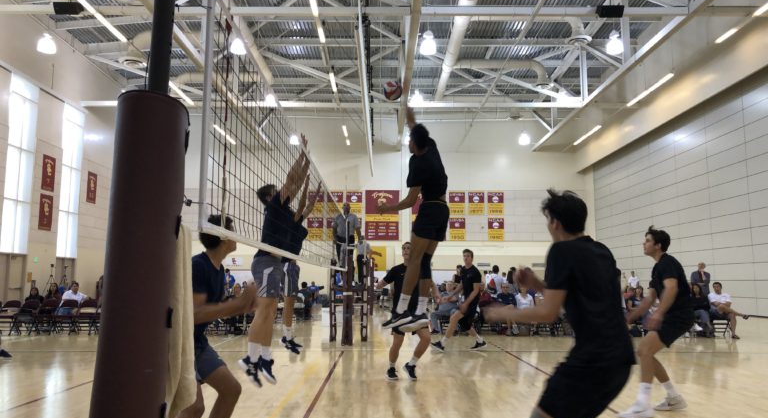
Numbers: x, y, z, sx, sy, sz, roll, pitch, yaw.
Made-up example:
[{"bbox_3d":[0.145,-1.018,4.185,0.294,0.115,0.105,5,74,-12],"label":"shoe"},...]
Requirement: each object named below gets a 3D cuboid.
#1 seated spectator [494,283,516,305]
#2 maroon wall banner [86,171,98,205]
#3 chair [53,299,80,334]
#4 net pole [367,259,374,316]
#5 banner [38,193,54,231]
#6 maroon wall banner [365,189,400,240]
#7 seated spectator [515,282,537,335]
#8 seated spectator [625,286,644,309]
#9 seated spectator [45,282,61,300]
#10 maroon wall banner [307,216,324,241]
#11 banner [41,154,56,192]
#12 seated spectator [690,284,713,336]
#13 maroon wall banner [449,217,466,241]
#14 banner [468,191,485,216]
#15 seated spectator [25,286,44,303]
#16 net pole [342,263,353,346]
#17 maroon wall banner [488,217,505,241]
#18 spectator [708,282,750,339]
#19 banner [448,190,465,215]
[{"bbox_3d":[3.015,2.435,15.179,0.520,1.235,0.820,0,-7,0],"label":"seated spectator"},{"bbox_3d":[-14.875,-1.056,31.697,0.030,1.540,1.030,0,-7,0],"label":"maroon wall banner"},{"bbox_3d":[-7.644,2.591,14.874,0.460,0.820,0.500,0,-7,0],"label":"chair"},{"bbox_3d":[-0.467,2.913,23.217,0.200,2.157,0.200,0,-7,0],"label":"net pole"},{"bbox_3d":[-14.868,0.181,27.352,0.030,1.540,1.030,0,-7,0],"label":"banner"},{"bbox_3d":[-0.101,0.405,40.430,2.180,3.292,0.050,0,-7,0],"label":"maroon wall banner"},{"bbox_3d":[3.492,2.463,15.326,0.520,1.220,0.820,0,-7,0],"label":"seated spectator"},{"bbox_3d":[6.260,2.490,15.330,0.520,1.180,0.820,0,-7,0],"label":"seated spectator"},{"bbox_3d":[-8.490,2.502,15.788,0.500,1.207,0.800,1,-7,-6],"label":"seated spectator"},{"bbox_3d":[-4.487,1.319,41.017,1.065,1.600,0.030,0,-7,0],"label":"maroon wall banner"},{"bbox_3d":[-14.864,-1.561,27.569,0.030,1.540,1.030,0,-7,0],"label":"banner"},{"bbox_3d":[7.529,2.406,14.825,0.500,1.223,0.800,0,-7,0],"label":"seated spectator"},{"bbox_3d":[4.786,1.329,40.338,1.039,1.524,0.050,0,-7,0],"label":"maroon wall banner"},{"bbox_3d":[6.157,-0.374,41.245,1.065,1.600,0.030,0,-7,0],"label":"banner"},{"bbox_3d":[-8.935,2.551,15.887,0.520,1.120,0.820,0,-7,0],"label":"seated spectator"},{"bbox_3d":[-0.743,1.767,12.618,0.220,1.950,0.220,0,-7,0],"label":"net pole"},{"bbox_3d":[7.287,1.330,40.346,1.040,1.524,0.050,0,-7,0],"label":"maroon wall banner"},{"bbox_3d":[8.143,2.380,14.744,0.620,1.270,0.880,0,-7,0],"label":"spectator"},{"bbox_3d":[4.881,-0.374,41.241,1.065,1.600,0.030,0,-7,0],"label":"banner"}]

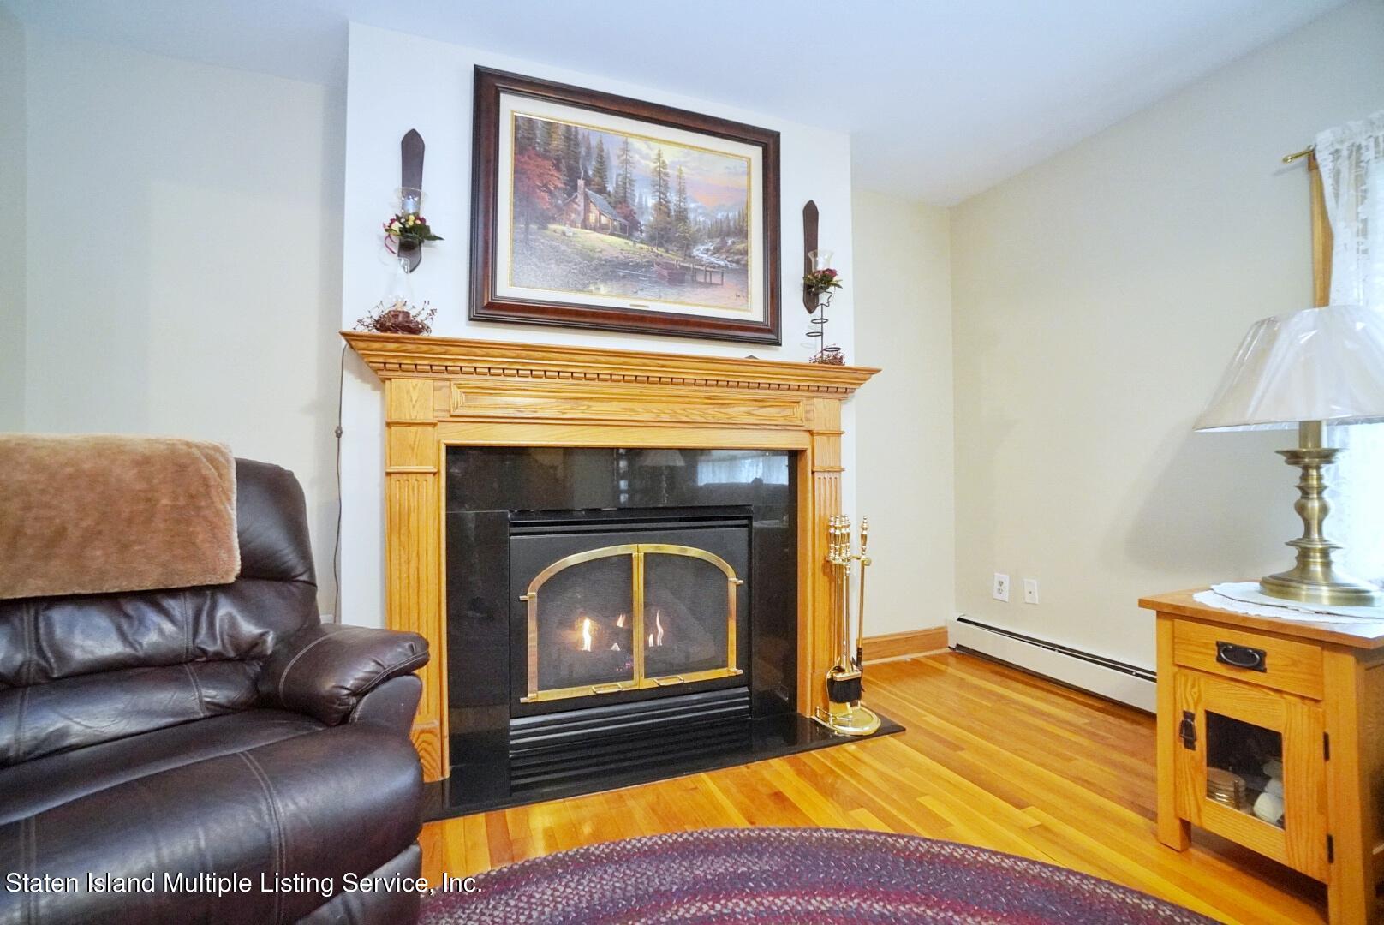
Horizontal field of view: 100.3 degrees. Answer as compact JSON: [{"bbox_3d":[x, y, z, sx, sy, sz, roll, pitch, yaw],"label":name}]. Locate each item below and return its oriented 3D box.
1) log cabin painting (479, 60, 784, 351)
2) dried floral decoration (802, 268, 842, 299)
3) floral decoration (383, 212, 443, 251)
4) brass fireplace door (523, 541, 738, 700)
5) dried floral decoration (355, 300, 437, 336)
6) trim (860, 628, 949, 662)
[{"bbox_3d":[-0.194,-0.913,2.161,1.172,0.866,0.050,0,-1,-20],"label":"log cabin painting"},{"bbox_3d":[0.531,-0.730,2.353,0.150,0.112,0.130,0,-1,-20],"label":"dried floral decoration"},{"bbox_3d":[-0.889,-0.737,1.841,0.170,0.108,0.135,0,-1,-20],"label":"floral decoration"},{"bbox_3d":[-0.195,0.563,2.120,0.842,0.527,0.050,0,-1,-20],"label":"brass fireplace door"},{"bbox_3d":[-0.928,-0.438,1.810,0.225,0.120,0.195,0,-1,-20],"label":"dried floral decoration"},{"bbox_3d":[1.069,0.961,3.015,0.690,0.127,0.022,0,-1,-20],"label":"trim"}]

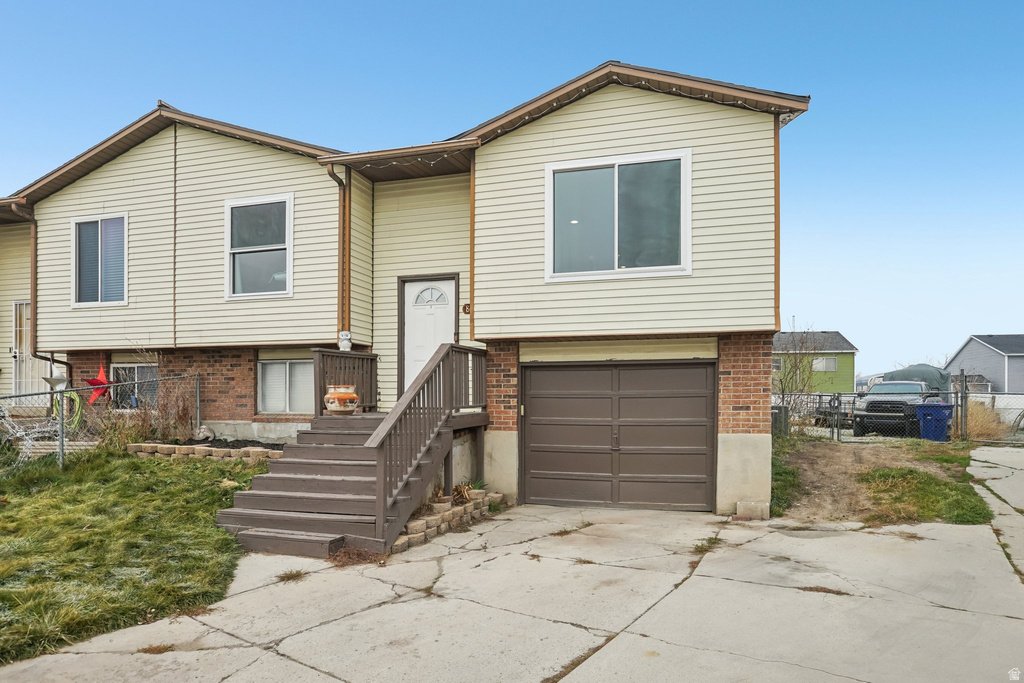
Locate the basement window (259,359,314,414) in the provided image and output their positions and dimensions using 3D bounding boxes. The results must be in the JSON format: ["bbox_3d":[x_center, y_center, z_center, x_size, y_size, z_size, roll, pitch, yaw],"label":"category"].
[{"bbox_3d":[-3.780,0.775,10.060,1.160,0.910,0.100,-1,-3,15],"label":"basement window"}]

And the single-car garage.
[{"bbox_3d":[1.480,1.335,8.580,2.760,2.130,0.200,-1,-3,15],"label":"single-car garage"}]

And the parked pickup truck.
[{"bbox_3d":[14.300,2.450,22.000,2.020,1.930,5.700,-2,-4,41],"label":"parked pickup truck"}]

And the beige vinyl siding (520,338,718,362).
[{"bbox_3d":[1.470,0.125,8.560,2.800,0.290,0.070,-1,-3,15],"label":"beige vinyl siding"}]

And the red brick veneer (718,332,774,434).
[{"bbox_3d":[3.190,0.575,8.140,0.660,1.340,0.250,-1,-3,15],"label":"red brick veneer"}]

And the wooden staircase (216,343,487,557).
[{"bbox_3d":[-1.820,1.110,7.660,2.150,2.150,3.900,-1,-3,15],"label":"wooden staircase"}]

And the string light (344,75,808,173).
[{"bbox_3d":[0.490,-3.080,8.170,6.200,0.920,0.300,-1,-3,15],"label":"string light"}]

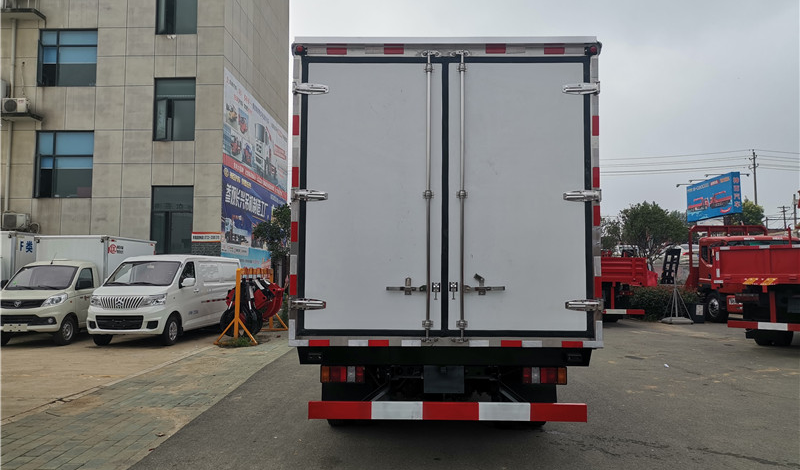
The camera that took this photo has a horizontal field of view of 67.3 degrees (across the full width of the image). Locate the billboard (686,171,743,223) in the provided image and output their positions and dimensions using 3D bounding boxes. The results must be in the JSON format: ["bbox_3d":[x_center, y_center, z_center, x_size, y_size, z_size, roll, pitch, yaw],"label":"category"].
[{"bbox_3d":[22.375,-2.559,43.053,0.560,2.770,6.100,0,-4,-1],"label":"billboard"}]

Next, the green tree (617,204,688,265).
[{"bbox_3d":[10.544,0.741,24.952,2.700,4.200,2.700,0,-4,0],"label":"green tree"}]

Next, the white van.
[{"bbox_3d":[-5.398,1.459,14.737,1.740,1.990,4.950,0,-4,4],"label":"white van"}]

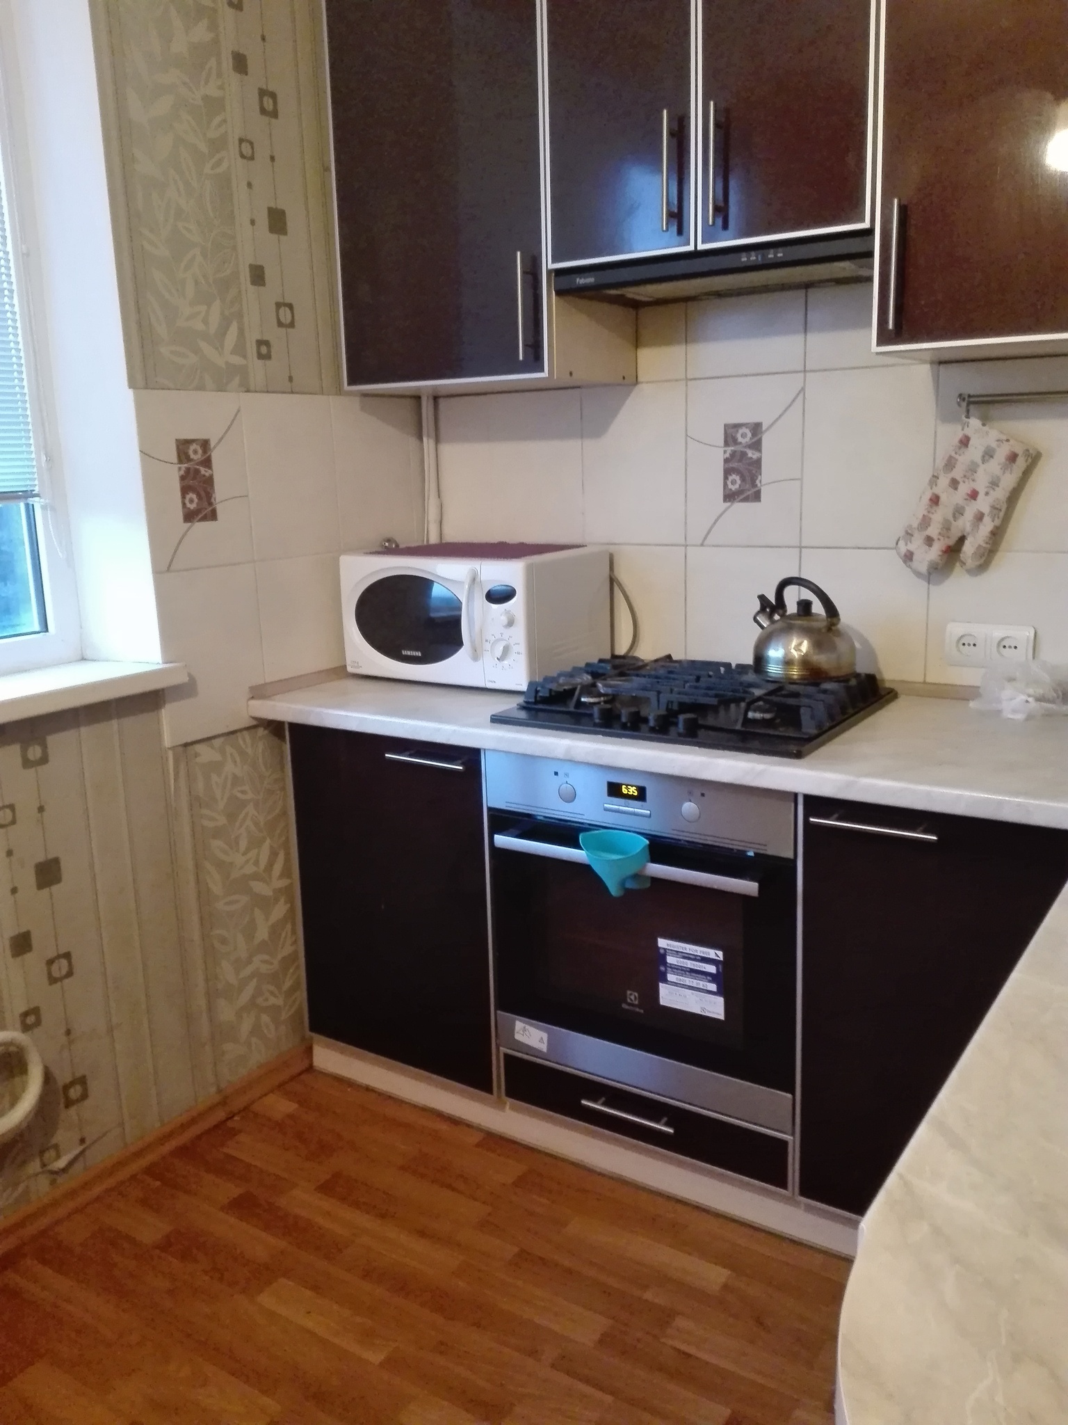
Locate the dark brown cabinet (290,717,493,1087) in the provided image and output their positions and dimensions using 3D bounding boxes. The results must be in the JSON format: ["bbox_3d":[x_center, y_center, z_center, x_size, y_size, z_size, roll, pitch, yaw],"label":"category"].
[{"bbox_3d":[-0.141,0.327,2.457,0.497,0.710,0.560,6,15,32],"label":"dark brown cabinet"}]

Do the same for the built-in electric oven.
[{"bbox_3d":[0.306,0.389,2.163,0.596,0.708,0.570,6,15,33],"label":"built-in electric oven"}]

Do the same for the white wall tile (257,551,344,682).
[{"bbox_3d":[-0.507,-0.189,2.451,0.010,0.310,0.250,7,15,35],"label":"white wall tile"}]

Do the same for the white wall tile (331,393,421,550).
[{"bbox_3d":[-0.371,-0.554,2.580,0.010,0.334,0.250,7,15,35],"label":"white wall tile"}]

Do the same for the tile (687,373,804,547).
[{"bbox_3d":[0.426,-0.506,2.254,0.250,0.334,0.010,6,15,33],"label":"tile"}]

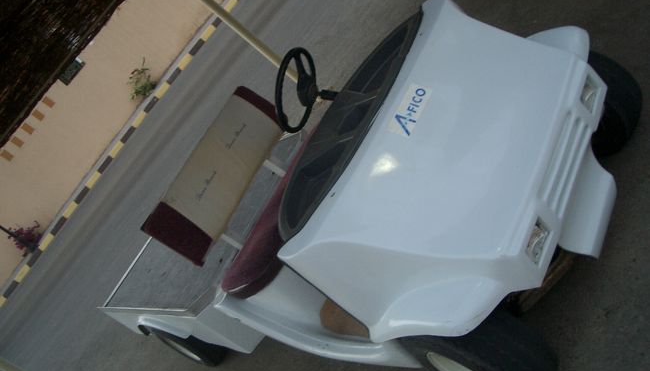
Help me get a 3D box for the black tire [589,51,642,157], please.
[{"bbox_3d":[0.934,-0.301,2.466,0.205,0.455,0.460,-57,20,-18],"label":"black tire"}]

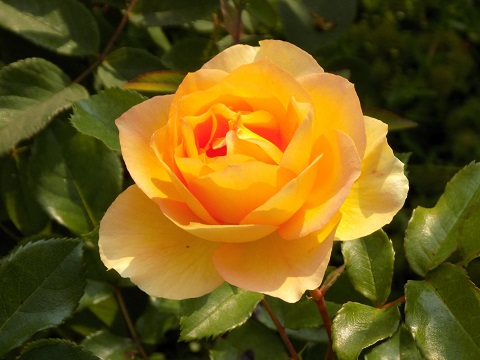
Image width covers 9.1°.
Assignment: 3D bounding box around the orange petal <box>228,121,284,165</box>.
[{"bbox_3d":[0.005,-0.012,1.018,0.019,0.015,0.010,-8,34,-2],"label":"orange petal"}]

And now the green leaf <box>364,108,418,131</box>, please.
[{"bbox_3d":[0.054,-0.022,1.085,0.025,0.006,0.013,13,27,-7],"label":"green leaf"}]

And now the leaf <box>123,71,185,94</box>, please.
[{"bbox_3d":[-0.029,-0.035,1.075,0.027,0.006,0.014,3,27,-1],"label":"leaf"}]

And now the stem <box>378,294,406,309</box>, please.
[{"bbox_3d":[0.053,0.042,1.045,0.011,0.002,0.002,-22,21,0],"label":"stem"}]

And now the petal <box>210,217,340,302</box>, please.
[{"bbox_3d":[0.012,0.027,1.020,0.042,0.013,0.031,8,71,3],"label":"petal"}]

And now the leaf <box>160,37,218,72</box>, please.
[{"bbox_3d":[-0.017,-0.045,1.100,0.025,0.008,0.017,0,60,0],"label":"leaf"}]

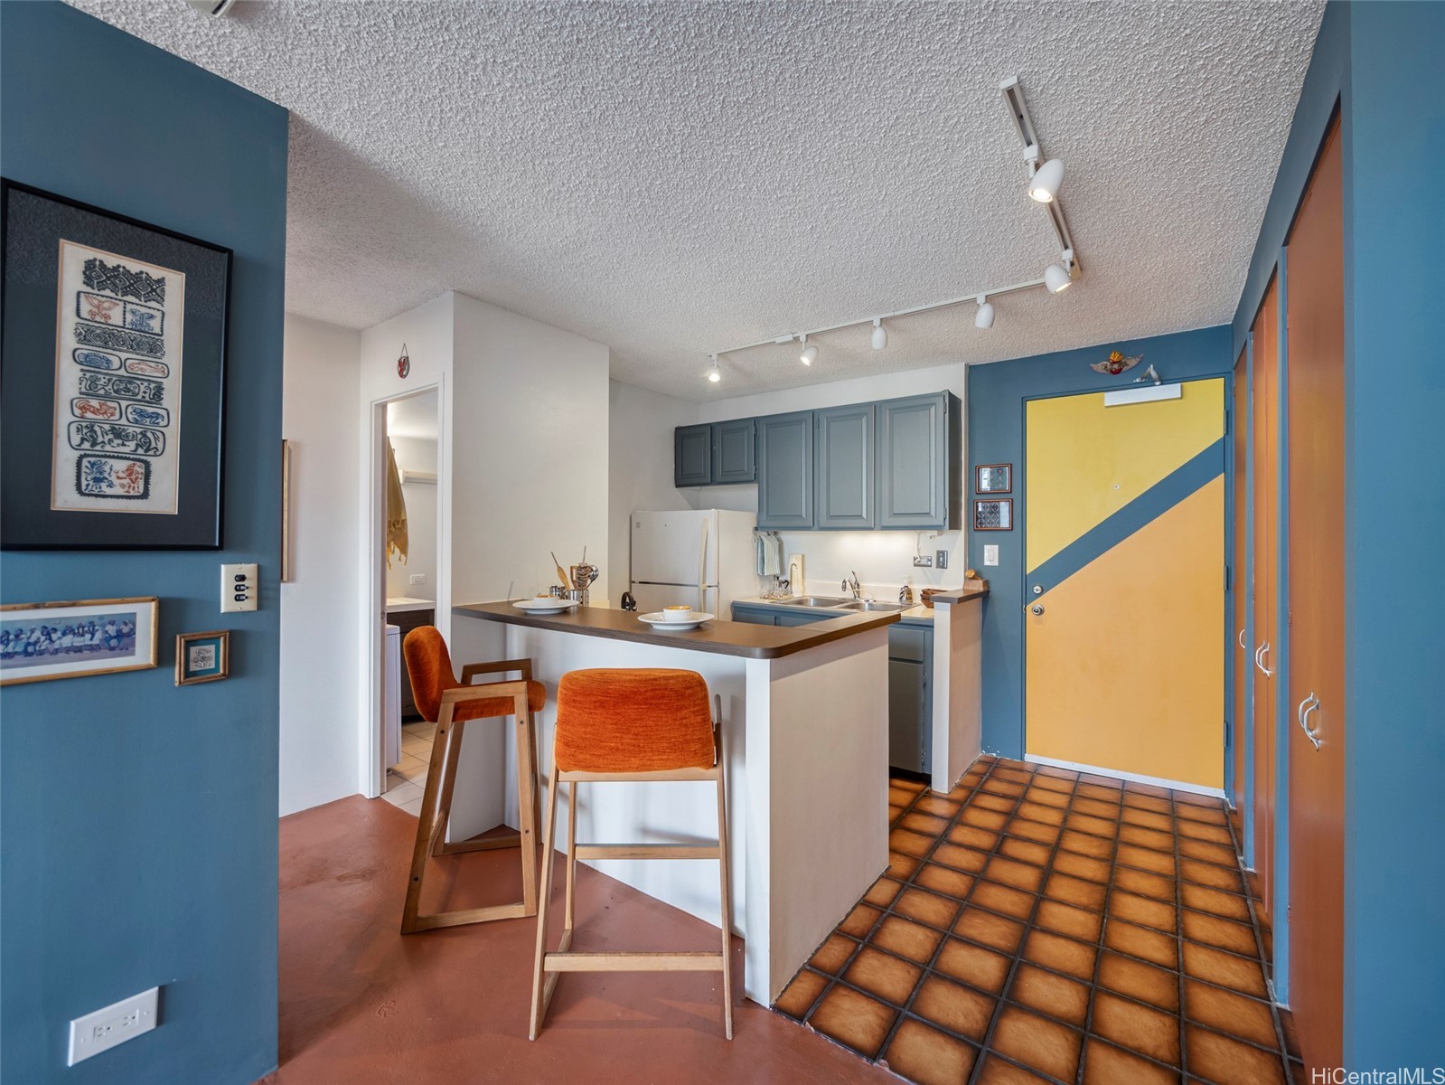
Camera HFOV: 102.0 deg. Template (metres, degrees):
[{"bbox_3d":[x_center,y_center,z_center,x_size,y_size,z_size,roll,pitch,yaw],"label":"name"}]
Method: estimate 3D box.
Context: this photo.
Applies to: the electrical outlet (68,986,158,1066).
[{"bbox_3d":[-1.276,1.014,1.228,0.009,0.084,0.128,0,0,37],"label":"electrical outlet"}]

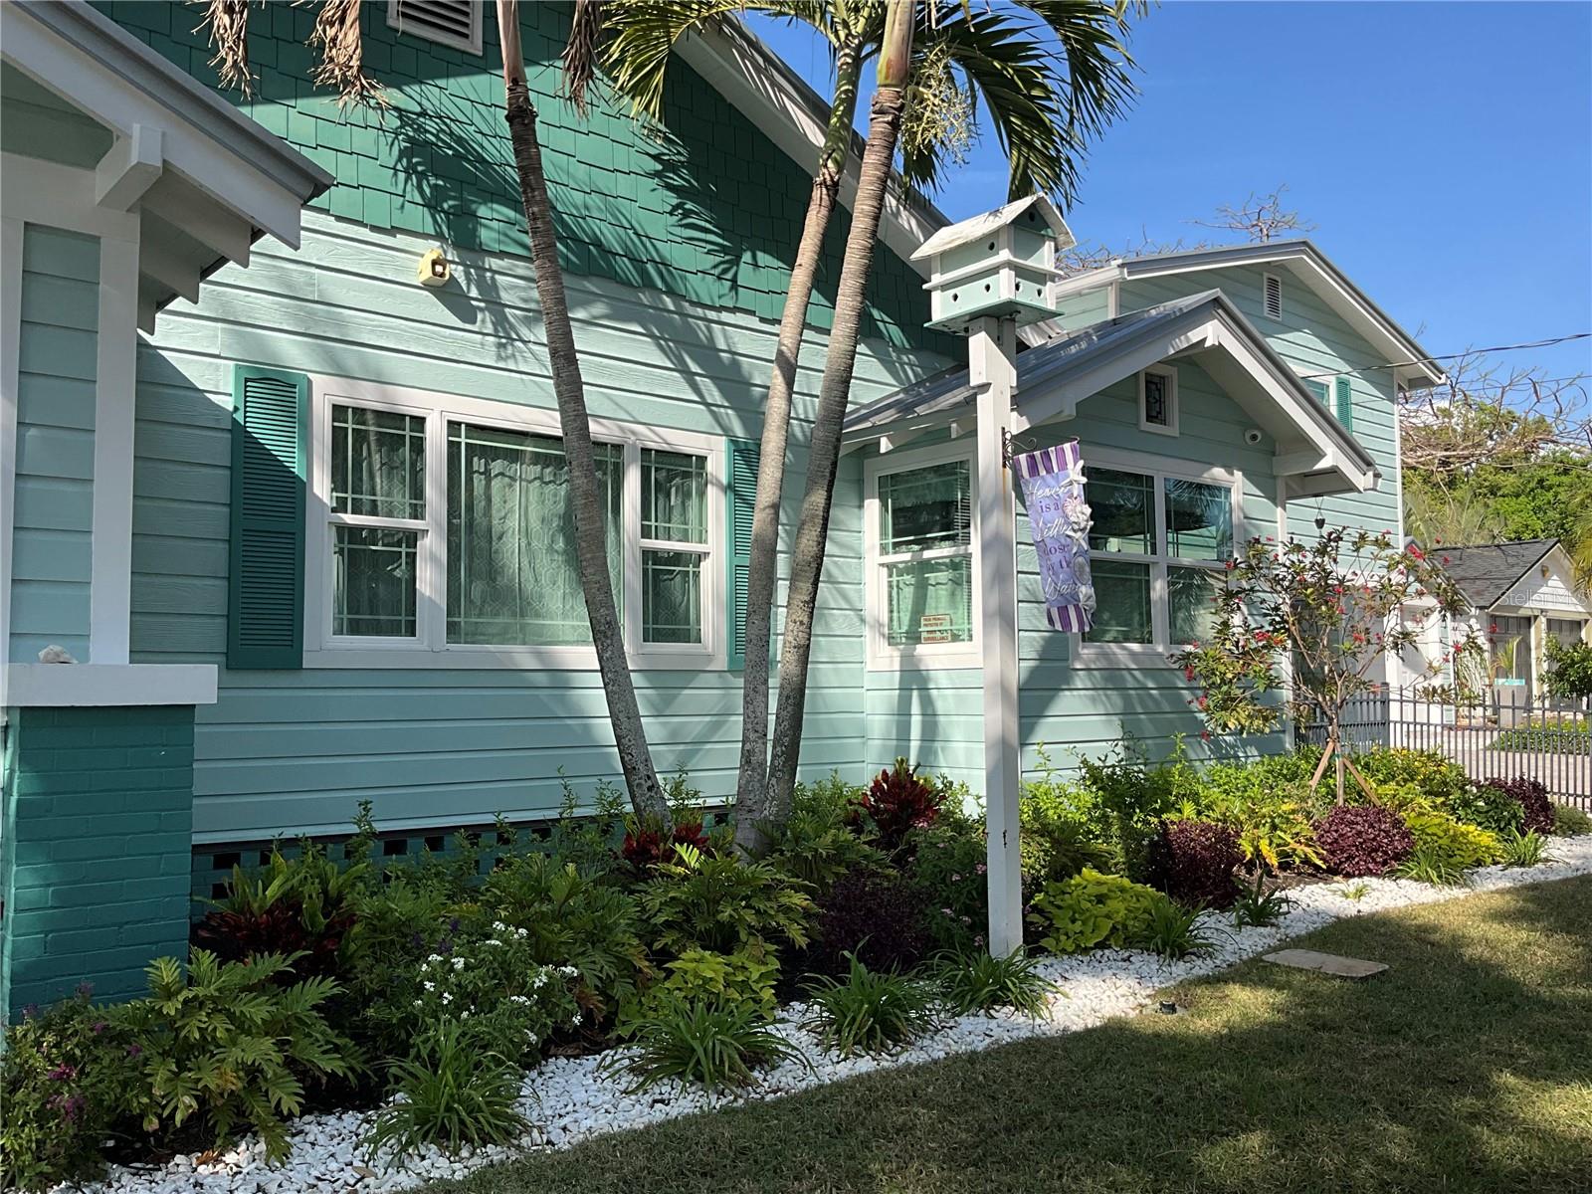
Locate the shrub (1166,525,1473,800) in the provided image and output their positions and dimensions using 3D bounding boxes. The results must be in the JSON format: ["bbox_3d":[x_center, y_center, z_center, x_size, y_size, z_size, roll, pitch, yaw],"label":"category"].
[{"bbox_3d":[3.464,0.534,8.750,1.800,1.980,1.600,-2,-5,21],"label":"shrub"}]

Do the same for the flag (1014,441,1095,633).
[{"bbox_3d":[1.044,-0.224,5.317,0.070,0.720,0.320,-8,2,-33],"label":"flag"}]

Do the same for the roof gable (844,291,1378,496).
[{"bbox_3d":[2.180,-1.348,9.343,4.176,1.146,1.792,3,-6,-40],"label":"roof gable"}]

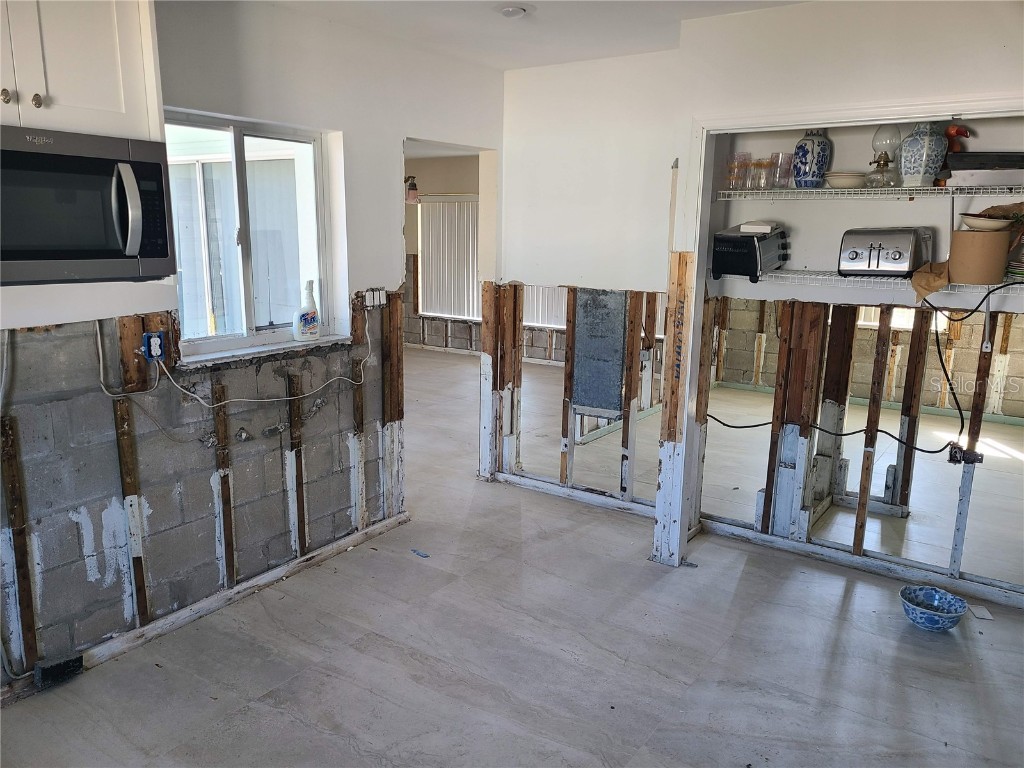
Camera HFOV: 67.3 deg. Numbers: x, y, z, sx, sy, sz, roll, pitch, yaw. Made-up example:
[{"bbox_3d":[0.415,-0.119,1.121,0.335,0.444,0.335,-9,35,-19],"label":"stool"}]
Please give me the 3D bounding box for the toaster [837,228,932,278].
[{"bbox_3d":[1.593,-0.559,3.285,0.285,0.205,0.270,9,14,36],"label":"toaster"}]

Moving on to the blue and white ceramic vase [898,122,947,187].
[{"bbox_3d":[1.690,-0.952,3.145,0.165,0.295,0.165,9,14,34],"label":"blue and white ceramic vase"}]

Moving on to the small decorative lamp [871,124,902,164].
[{"bbox_3d":[1.562,-0.964,3.221,0.120,0.285,0.120,9,14,34],"label":"small decorative lamp"}]

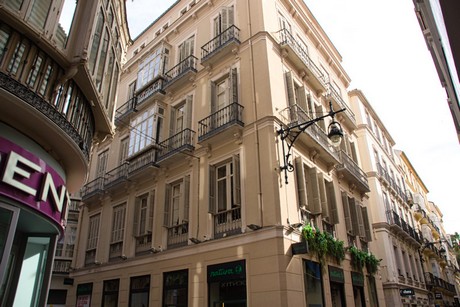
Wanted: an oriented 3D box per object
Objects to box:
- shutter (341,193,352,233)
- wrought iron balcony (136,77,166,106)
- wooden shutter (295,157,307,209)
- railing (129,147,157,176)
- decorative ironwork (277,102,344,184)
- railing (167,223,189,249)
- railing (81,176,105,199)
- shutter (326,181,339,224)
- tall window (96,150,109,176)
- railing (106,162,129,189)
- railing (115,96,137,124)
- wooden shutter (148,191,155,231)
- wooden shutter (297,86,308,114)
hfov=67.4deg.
[{"bbox_3d":[6.117,3.014,17.877,0.294,2.117,0.080,-19,-30,32],"label":"shutter"},{"bbox_3d":[-4.736,-3.505,20.854,2.352,0.941,0.470,-23,-33,38],"label":"wrought iron balcony"},{"bbox_3d":[2.935,1.179,14.013,0.304,2.127,0.080,-19,-30,32],"label":"wooden shutter"},{"bbox_3d":[-4.772,0.479,18.999,2.380,1.040,0.520,-22,-32,38],"label":"railing"},{"bbox_3d":[2.975,-0.440,12.325,2.502,2.608,0.496,-18,-30,32],"label":"decorative ironwork"},{"bbox_3d":[-2.229,3.554,14.791,1.428,0.920,0.094,-23,-32,38],"label":"railing"},{"bbox_3d":[-8.434,2.223,21.542,2.360,0.885,0.448,-23,-32,38],"label":"railing"},{"bbox_3d":[4.839,2.313,16.274,0.333,2.058,0.080,-19,-30,32],"label":"shutter"},{"bbox_3d":[-8.269,1.148,22.207,1.416,2.561,0.153,-23,-32,38],"label":"tall window"},{"bbox_3d":[-6.640,1.400,20.596,2.372,1.029,0.470,-23,-33,38],"label":"railing"},{"bbox_3d":[-6.612,-2.717,22.428,2.244,0.980,0.470,-23,-33,38],"label":"railing"},{"bbox_3d":[-3.947,2.902,17.256,0.080,2.107,0.323,-23,-33,38],"label":"wooden shutter"},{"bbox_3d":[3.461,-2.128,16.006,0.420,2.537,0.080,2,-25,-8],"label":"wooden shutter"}]

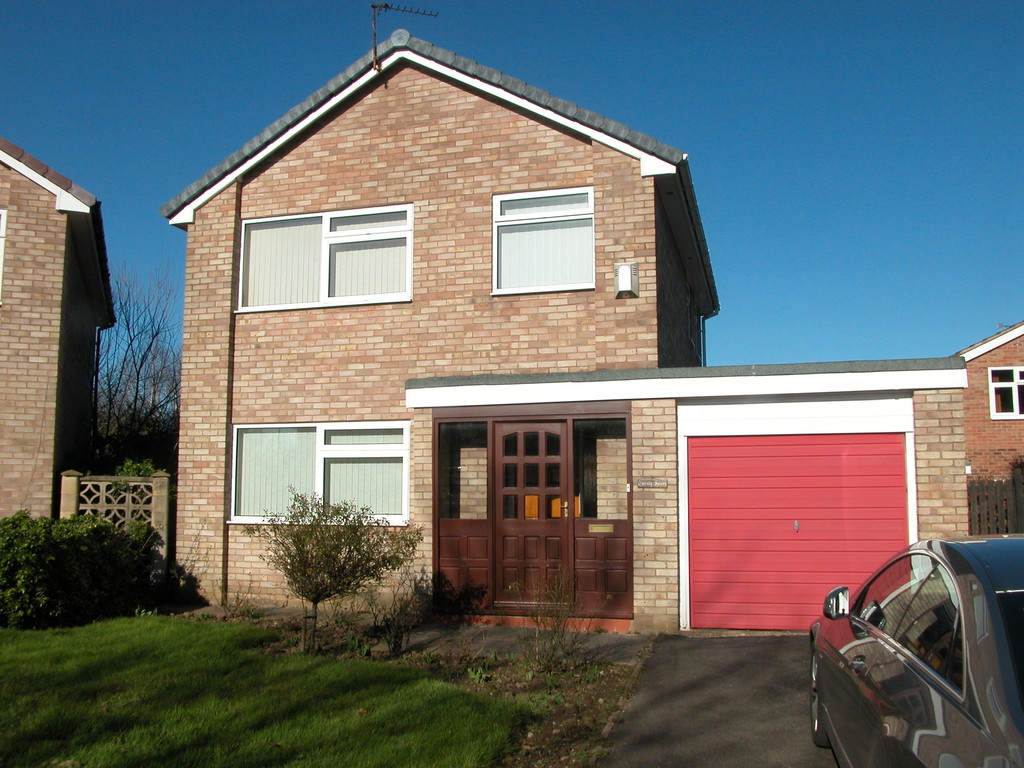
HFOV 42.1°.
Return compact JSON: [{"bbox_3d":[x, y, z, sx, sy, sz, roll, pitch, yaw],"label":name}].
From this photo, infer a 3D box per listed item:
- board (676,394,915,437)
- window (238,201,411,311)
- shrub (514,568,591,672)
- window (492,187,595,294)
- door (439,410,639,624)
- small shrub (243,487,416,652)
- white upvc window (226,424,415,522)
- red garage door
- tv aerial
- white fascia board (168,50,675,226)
[{"bbox_3d":[2.755,0.343,13.044,2.280,0.310,0.060,-2,-7,20],"label":"board"},{"bbox_3d":[-2.246,-1.491,16.093,2.325,1.165,0.100,-2,-7,20],"label":"window"},{"bbox_3d":[0.328,1.921,10.885,0.620,0.820,0.600,0,-6,0],"label":"shrub"},{"bbox_3d":[0.369,-1.610,15.168,1.215,1.167,0.100,-2,-7,20],"label":"window"},{"bbox_3d":[0.211,1.319,13.858,2.176,2.191,0.120,-2,-7,20],"label":"door"},{"bbox_3d":[-1.655,1.701,12.156,1.620,1.490,1.450,-2,-7,20],"label":"small shrub"},{"bbox_3d":[-2.274,1.069,15.816,2.361,1.194,0.100,-2,-7,20],"label":"white upvc window"},{"bbox_3d":[2.766,1.442,12.980,2.087,1.888,0.060,-2,-7,20],"label":"red garage door"},{"bbox_3d":[-1.295,-4.138,16.059,0.818,0.876,0.300,2,-7,-19],"label":"tv aerial"},{"bbox_3d":[-1.234,-3.007,15.751,6.457,1.890,0.120,-2,-7,20],"label":"white fascia board"}]

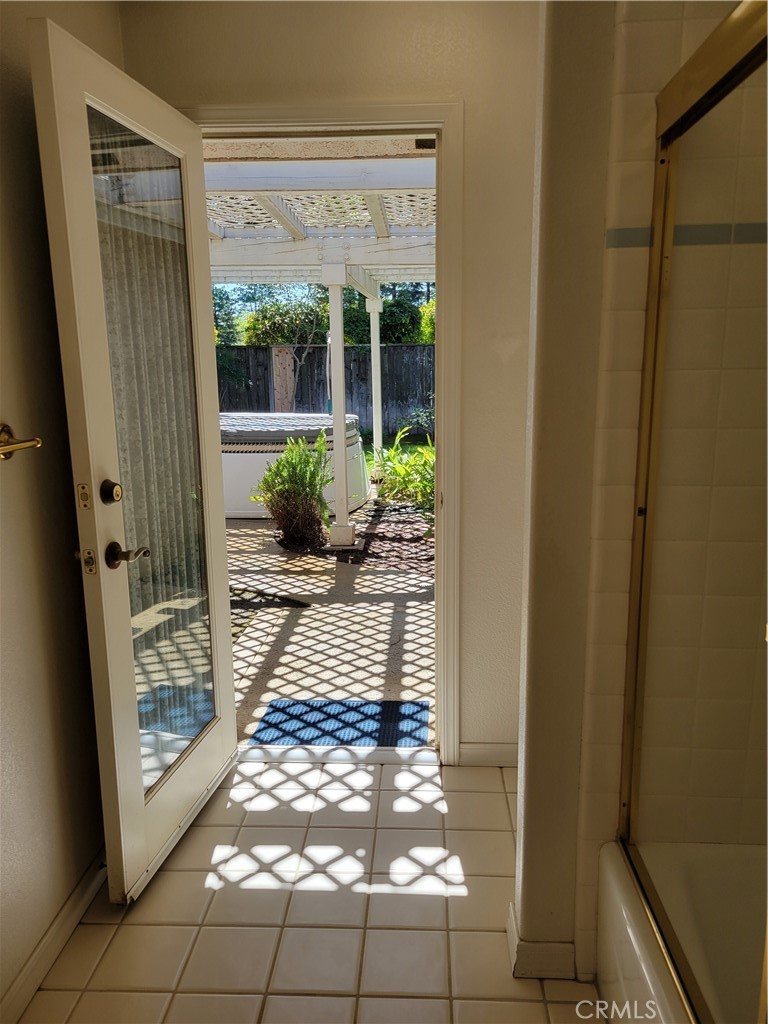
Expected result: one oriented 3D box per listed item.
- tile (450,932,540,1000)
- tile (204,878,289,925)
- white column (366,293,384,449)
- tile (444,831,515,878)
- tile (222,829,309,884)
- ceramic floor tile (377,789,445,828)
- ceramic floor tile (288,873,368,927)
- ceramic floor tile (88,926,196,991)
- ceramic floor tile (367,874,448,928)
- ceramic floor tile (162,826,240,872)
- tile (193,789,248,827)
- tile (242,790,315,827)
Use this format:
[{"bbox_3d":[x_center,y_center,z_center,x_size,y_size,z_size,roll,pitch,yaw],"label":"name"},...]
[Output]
[{"bbox_3d":[0.255,1.051,1.780,0.197,0.010,0.197,-1,12,3],"label":"tile"},{"bbox_3d":[-0.347,1.015,2.014,0.197,0.010,0.197,-1,12,3],"label":"tile"},{"bbox_3d":[-0.080,-1.377,8.809,0.180,2.051,0.180,-1,12,3],"label":"white column"},{"bbox_3d":[0.274,0.959,2.153,0.198,0.010,0.198,0,12,3],"label":"tile"},{"bbox_3d":[-0.331,0.960,2.185,0.198,0.010,0.198,0,12,3],"label":"tile"},{"bbox_3d":[0.082,0.925,2.380,0.199,0.010,0.199,0,11,3],"label":"ceramic floor tile"},{"bbox_3d":[-0.142,1.013,2.002,0.197,0.010,0.197,-1,12,3],"label":"ceramic floor tile"},{"bbox_3d":[-0.554,1.042,1.800,0.198,0.010,0.198,0,12,3],"label":"ceramic floor tile"},{"bbox_3d":[0.062,1.012,1.991,0.197,0.010,0.197,-1,12,3],"label":"ceramic floor tile"},{"bbox_3d":[-0.535,0.967,2.209,0.199,0.010,0.199,0,11,3],"label":"ceramic floor tile"},{"bbox_3d":[-0.523,0.920,2.393,0.198,0.010,0.198,0,12,3],"label":"tile"},{"bbox_3d":[-0.322,0.928,2.401,0.199,0.010,0.199,0,11,3],"label":"tile"}]

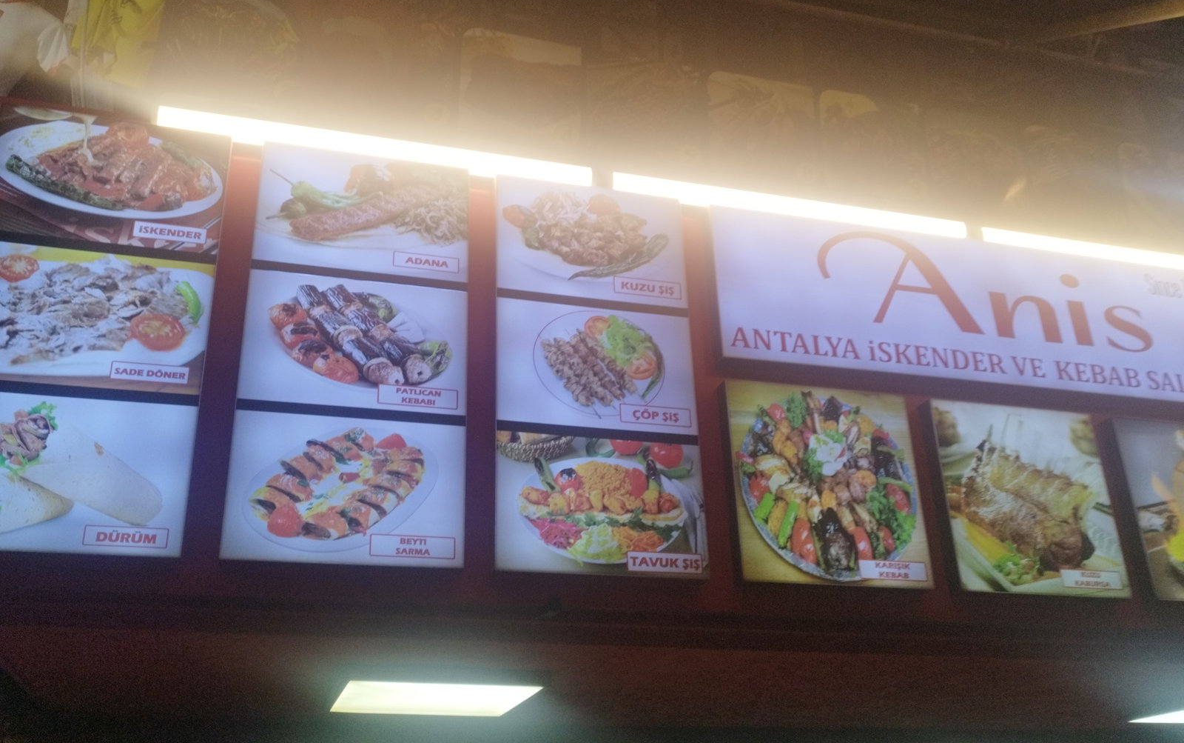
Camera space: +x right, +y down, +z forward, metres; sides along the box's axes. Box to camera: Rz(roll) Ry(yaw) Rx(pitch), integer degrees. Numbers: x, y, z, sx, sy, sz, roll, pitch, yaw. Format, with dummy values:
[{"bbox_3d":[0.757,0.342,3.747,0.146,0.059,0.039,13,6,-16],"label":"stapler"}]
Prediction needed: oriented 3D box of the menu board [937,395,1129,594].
[{"bbox_3d":[1.272,0.381,3.225,0.565,0.572,0.070,5,-26,-16],"label":"menu board"}]

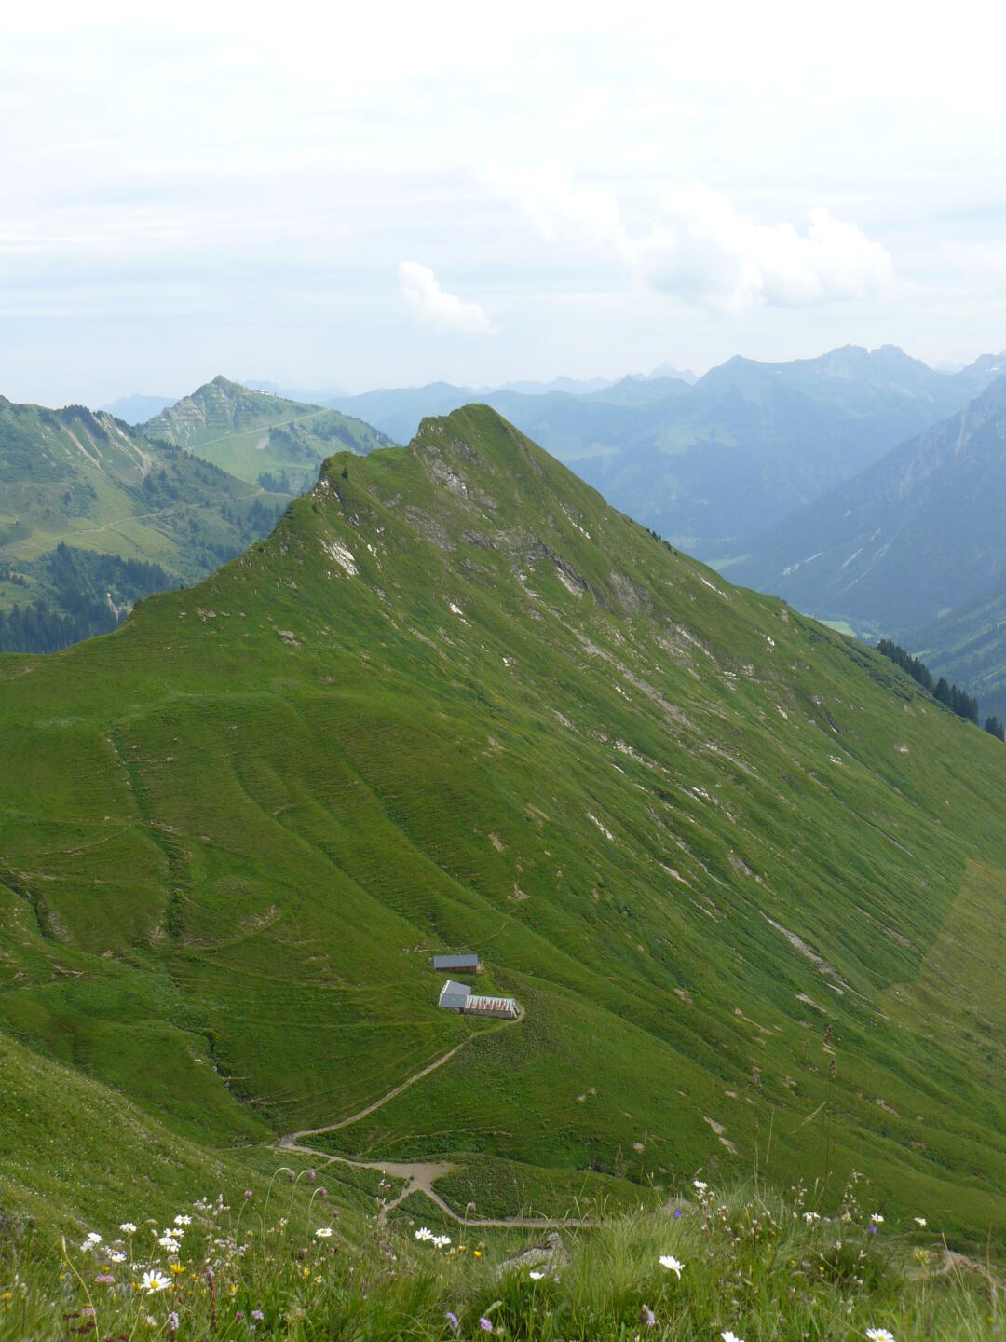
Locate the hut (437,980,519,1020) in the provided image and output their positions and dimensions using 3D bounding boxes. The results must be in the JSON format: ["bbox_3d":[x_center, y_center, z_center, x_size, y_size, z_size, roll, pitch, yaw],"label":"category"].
[{"bbox_3d":[-7.400,103.390,437.900,24.200,5.800,11.000,2,11,9],"label":"hut"}]

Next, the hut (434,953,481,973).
[{"bbox_3d":[-14.800,94.670,452.980,14.500,4.600,7.500,-1,11,-3],"label":"hut"}]

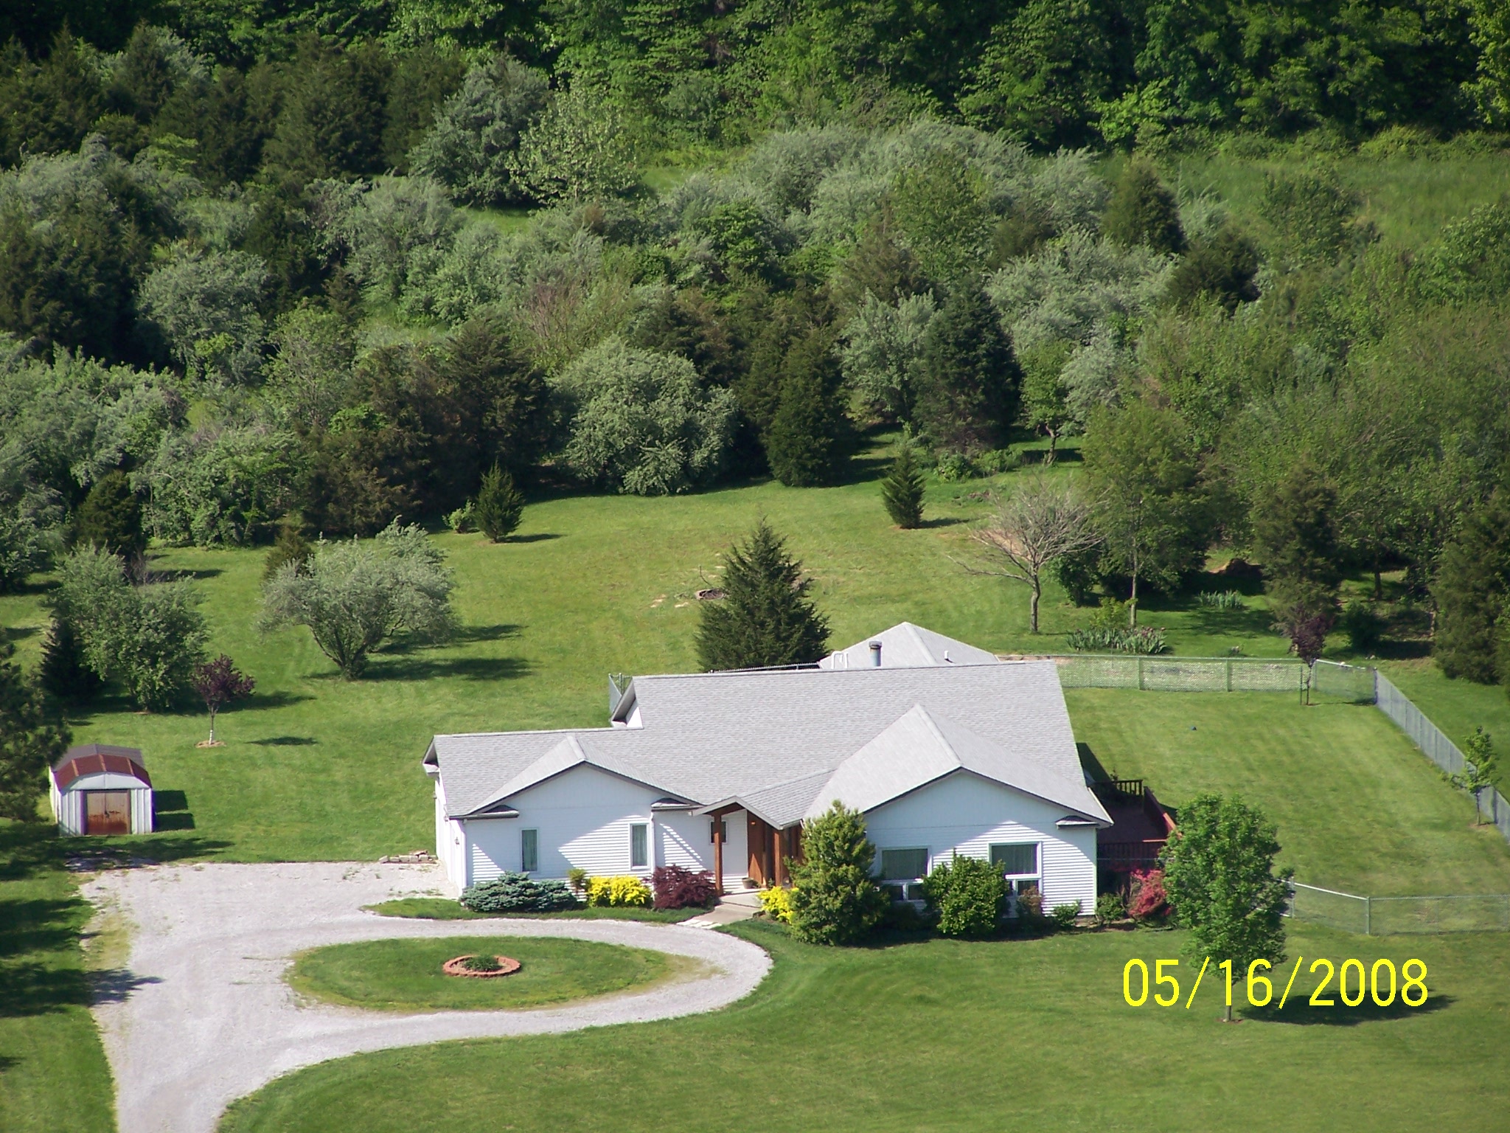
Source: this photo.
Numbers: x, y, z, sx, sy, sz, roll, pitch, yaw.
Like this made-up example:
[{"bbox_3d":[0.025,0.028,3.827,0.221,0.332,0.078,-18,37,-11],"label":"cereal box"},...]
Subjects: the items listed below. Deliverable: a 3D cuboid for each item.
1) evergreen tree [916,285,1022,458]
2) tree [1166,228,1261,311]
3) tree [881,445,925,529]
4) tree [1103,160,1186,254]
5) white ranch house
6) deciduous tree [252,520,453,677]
[{"bbox_3d":[7.724,-7.072,535.427,3.786,6.330,3.786,-1,12,0],"label":"evergreen tree"},{"bbox_3d":[17.147,-10.976,550.341,3.535,3.335,3.535,-2,12,-7],"label":"tree"},{"bbox_3d":[5.339,-2.897,531.033,1.535,3.005,1.489,0,12,0],"label":"tree"},{"bbox_3d":[15.169,-13.864,572.135,3.216,3.879,3.120,0,12,0],"label":"tree"},{"bbox_3d":[-0.450,6.316,477.641,20.606,5.971,23.854,-2,12,-7],"label":"white ranch house"},{"bbox_3d":[-13.592,1.265,502.728,6.745,5.139,6.542,0,12,0],"label":"deciduous tree"}]

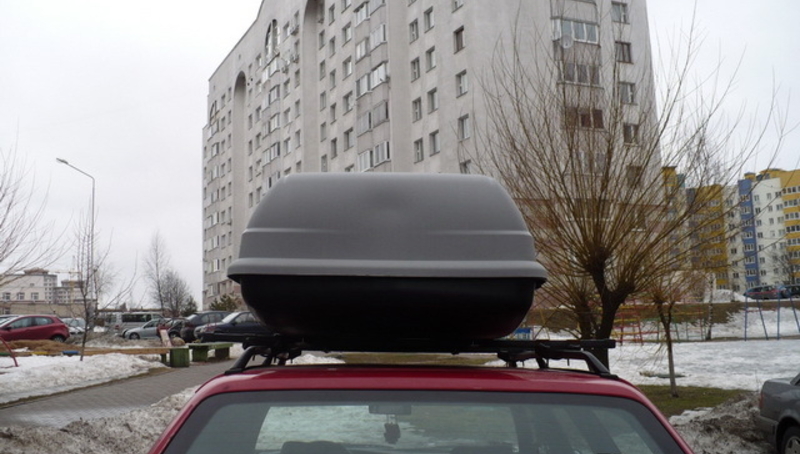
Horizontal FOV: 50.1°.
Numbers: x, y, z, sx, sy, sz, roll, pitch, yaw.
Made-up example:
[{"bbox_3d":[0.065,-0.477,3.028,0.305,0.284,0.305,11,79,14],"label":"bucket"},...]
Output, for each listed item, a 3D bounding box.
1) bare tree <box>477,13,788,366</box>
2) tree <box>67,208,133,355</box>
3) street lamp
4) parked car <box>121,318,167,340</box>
[{"bbox_3d":[4.622,-0.507,17.000,5.900,7.400,5.600,-1,-6,0],"label":"bare tree"},{"bbox_3d":[-9.425,1.847,27.000,2.100,4.700,2.000,-1,-6,0],"label":"tree"},{"bbox_3d":[-14.421,1.266,38.000,1.700,8.600,0.300,1,-6,-17],"label":"street lamp"},{"bbox_3d":[-15.855,6.561,55.000,4.400,1.430,1.720,1,-6,-17],"label":"parked car"}]

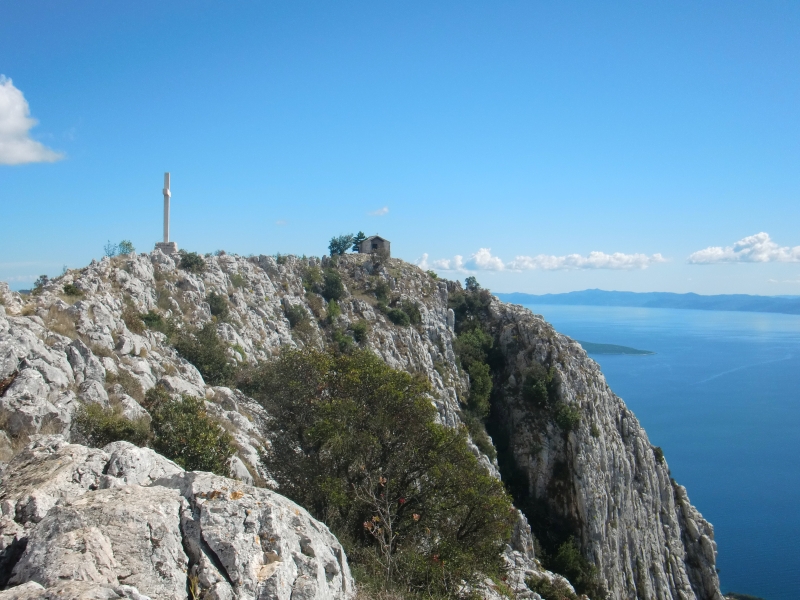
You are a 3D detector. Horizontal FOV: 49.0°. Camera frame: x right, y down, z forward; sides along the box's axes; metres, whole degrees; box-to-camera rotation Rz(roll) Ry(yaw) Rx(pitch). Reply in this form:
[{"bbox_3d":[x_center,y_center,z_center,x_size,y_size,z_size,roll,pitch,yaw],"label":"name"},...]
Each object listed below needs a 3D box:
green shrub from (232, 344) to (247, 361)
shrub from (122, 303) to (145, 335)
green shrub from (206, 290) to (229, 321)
[{"bbox_3d":[-10.966,3.587,60.000,0.957,1.093,0.909,1,1,0],"label":"green shrub"},{"bbox_3d":[-11.532,0.801,38.000,1.038,1.385,0.935,1,1,0],"label":"shrub"},{"bbox_3d":[-11.845,0.357,57.000,1.558,1.947,1.402,1,1,0],"label":"green shrub"}]

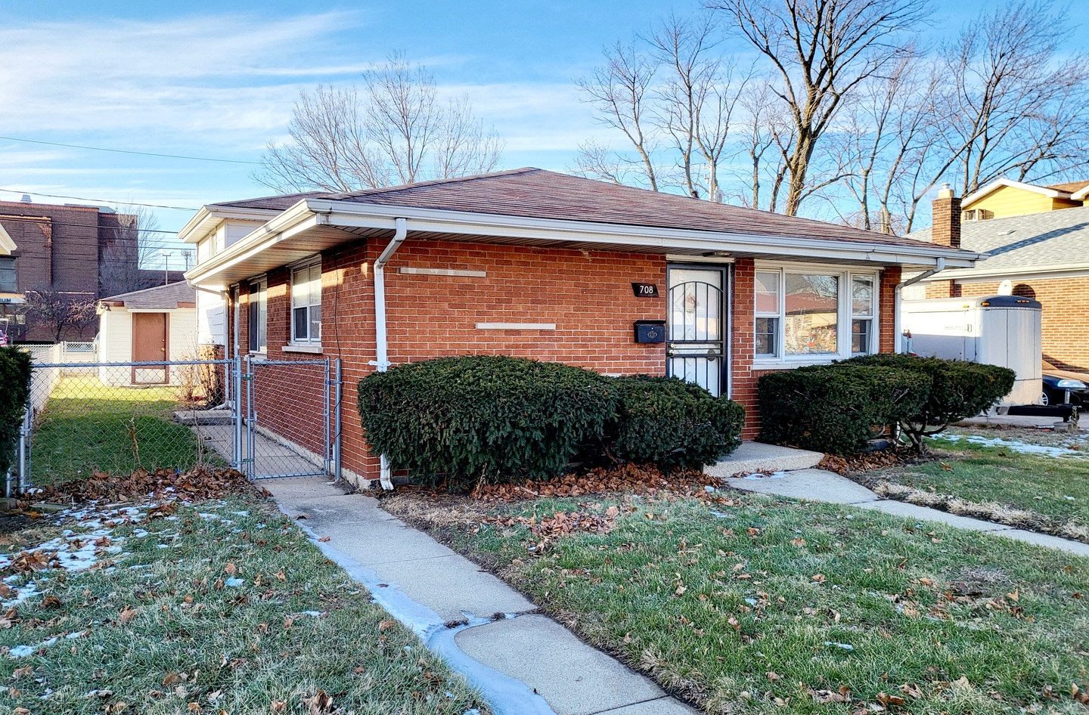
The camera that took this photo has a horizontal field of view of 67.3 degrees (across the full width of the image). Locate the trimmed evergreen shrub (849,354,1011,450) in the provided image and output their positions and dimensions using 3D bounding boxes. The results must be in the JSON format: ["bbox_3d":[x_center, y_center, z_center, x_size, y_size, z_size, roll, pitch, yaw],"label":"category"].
[{"bbox_3d":[4.813,0.650,10.268,2.100,1.180,1.900,-1,2,-29],"label":"trimmed evergreen shrub"}]

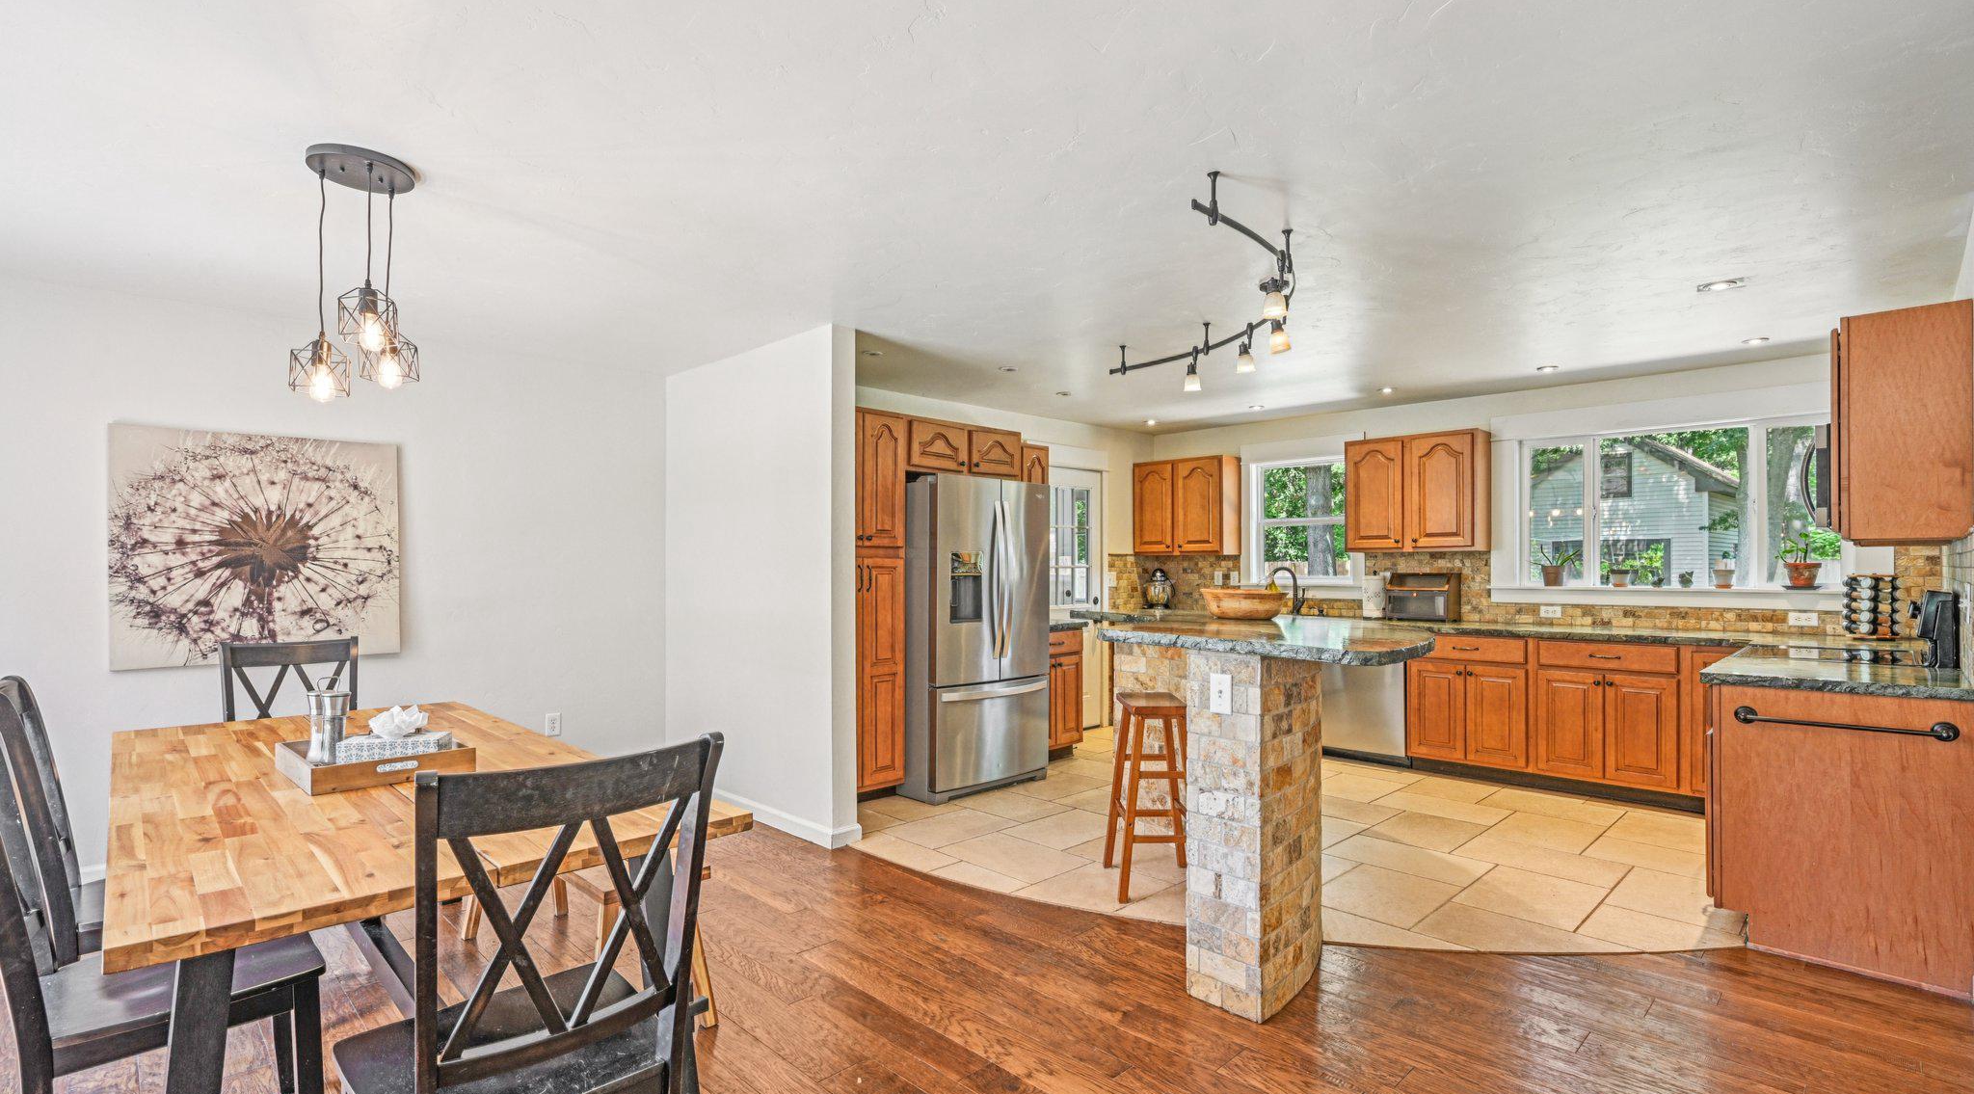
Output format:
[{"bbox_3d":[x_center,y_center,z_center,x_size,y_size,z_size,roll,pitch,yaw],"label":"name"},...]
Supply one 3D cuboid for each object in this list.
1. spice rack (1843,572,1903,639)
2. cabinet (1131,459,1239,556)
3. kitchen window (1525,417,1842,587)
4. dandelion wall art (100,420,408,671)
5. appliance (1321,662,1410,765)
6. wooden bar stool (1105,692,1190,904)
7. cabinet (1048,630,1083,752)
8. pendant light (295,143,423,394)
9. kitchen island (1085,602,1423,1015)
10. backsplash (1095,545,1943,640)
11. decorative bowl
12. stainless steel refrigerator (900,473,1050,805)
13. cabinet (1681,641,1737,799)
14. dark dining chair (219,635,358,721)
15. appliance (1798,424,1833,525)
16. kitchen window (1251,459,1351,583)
[{"bbox_3d":[4.436,0.302,4.400,0.200,0.330,0.200,1,-1,-44],"label":"spice rack"},{"bbox_3d":[1.638,-0.323,7.209,0.315,0.762,0.834,1,-1,-44],"label":"cabinet"},{"bbox_3d":[3.975,-0.223,5.105,0.120,0.940,1.530,1,-1,-44],"label":"kitchen window"},{"bbox_3d":[-3.263,0.006,3.983,1.008,1.023,0.040,1,-1,-44],"label":"dandelion wall art"},{"bbox_3d":[2.659,0.968,5.940,0.610,0.865,0.600,1,-1,-44],"label":"appliance"},{"bbox_3d":[0.680,0.997,3.570,0.360,0.745,0.430,0,-1,0],"label":"wooden bar stool"},{"bbox_3d":[0.215,0.974,5.927,0.560,0.880,0.649,1,-1,-44],"label":"cabinet"},{"bbox_3d":[-1.672,-0.710,2.355,0.300,0.655,0.300,1,-1,-44],"label":"pendant light"},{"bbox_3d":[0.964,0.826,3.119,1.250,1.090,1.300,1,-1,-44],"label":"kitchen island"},{"bbox_3d":[3.053,0.265,5.954,0.050,0.460,4.609,1,-1,-44],"label":"backsplash"},{"bbox_3d":[1.020,0.223,3.456,0.340,0.110,0.340,0,-1,0],"label":"decorative bowl"},{"bbox_3d":[-0.225,0.515,5.324,0.920,1.780,0.869,1,-1,-44],"label":"stainless steel refrigerator"},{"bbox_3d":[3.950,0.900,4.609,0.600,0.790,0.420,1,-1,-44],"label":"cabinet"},{"bbox_3d":[-2.515,0.860,3.202,0.470,1.005,0.550,1,-1,-37],"label":"dark dining chair"},{"bbox_3d":[3.683,-0.279,3.634,0.760,0.415,0.430,1,-1,-44],"label":"appliance"},{"bbox_3d":[2.393,-0.188,6.680,0.090,0.930,0.810,1,-1,-44],"label":"kitchen window"}]

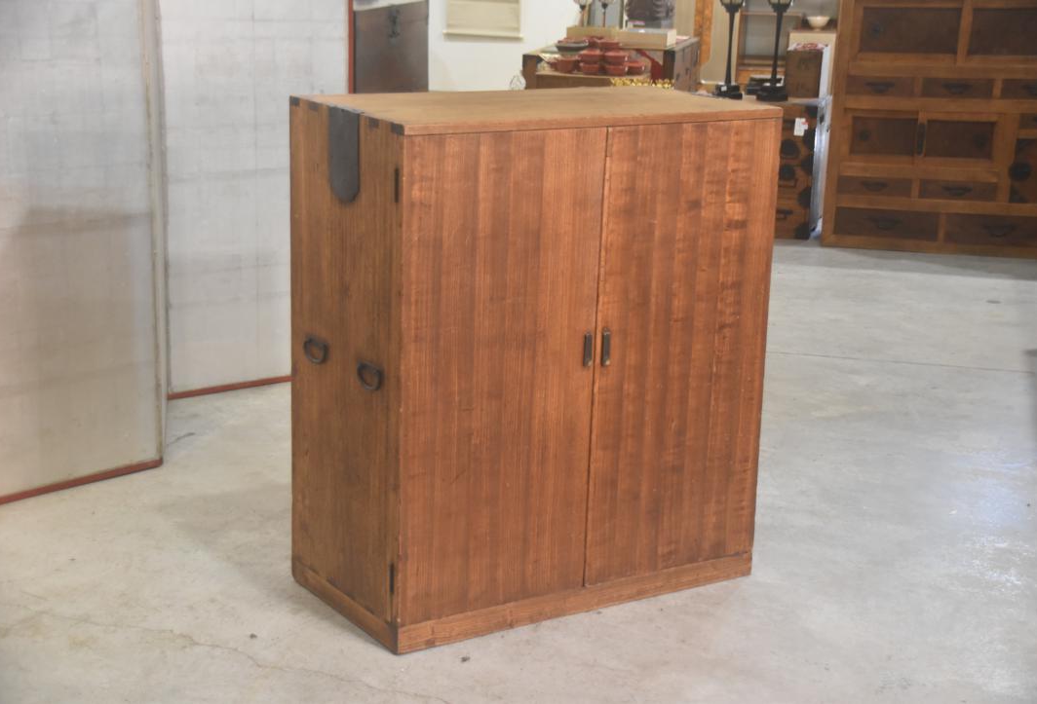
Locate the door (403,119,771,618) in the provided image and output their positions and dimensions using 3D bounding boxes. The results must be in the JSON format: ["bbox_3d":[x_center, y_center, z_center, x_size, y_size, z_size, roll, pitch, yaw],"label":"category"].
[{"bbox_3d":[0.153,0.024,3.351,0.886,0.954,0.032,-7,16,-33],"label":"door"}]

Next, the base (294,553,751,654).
[{"bbox_3d":[0.016,0.466,3.650,0.900,0.055,0.463,-7,16,-33],"label":"base"}]

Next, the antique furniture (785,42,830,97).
[{"bbox_3d":[1.426,-1.391,8.276,0.175,0.240,0.250,6,14,17],"label":"antique furniture"}]

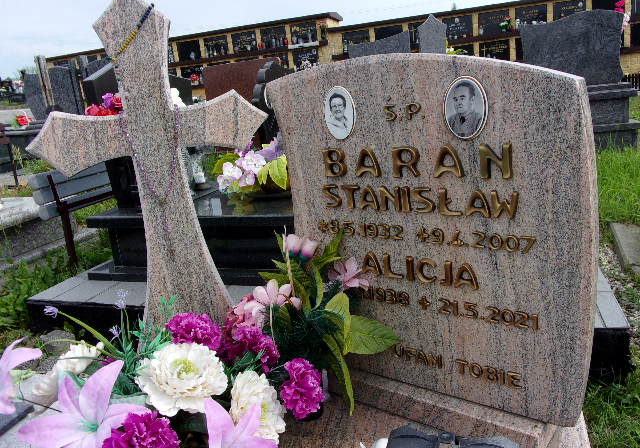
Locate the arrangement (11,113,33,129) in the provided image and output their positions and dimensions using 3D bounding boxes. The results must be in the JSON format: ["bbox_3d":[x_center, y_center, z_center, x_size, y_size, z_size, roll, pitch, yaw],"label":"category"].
[{"bbox_3d":[-3.517,-1.220,6.100,0.260,0.190,0.220,-1,16,21],"label":"arrangement"}]

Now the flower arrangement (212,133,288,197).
[{"bbox_3d":[-0.331,-0.310,2.700,0.440,0.320,0.360,-1,16,21],"label":"flower arrangement"}]

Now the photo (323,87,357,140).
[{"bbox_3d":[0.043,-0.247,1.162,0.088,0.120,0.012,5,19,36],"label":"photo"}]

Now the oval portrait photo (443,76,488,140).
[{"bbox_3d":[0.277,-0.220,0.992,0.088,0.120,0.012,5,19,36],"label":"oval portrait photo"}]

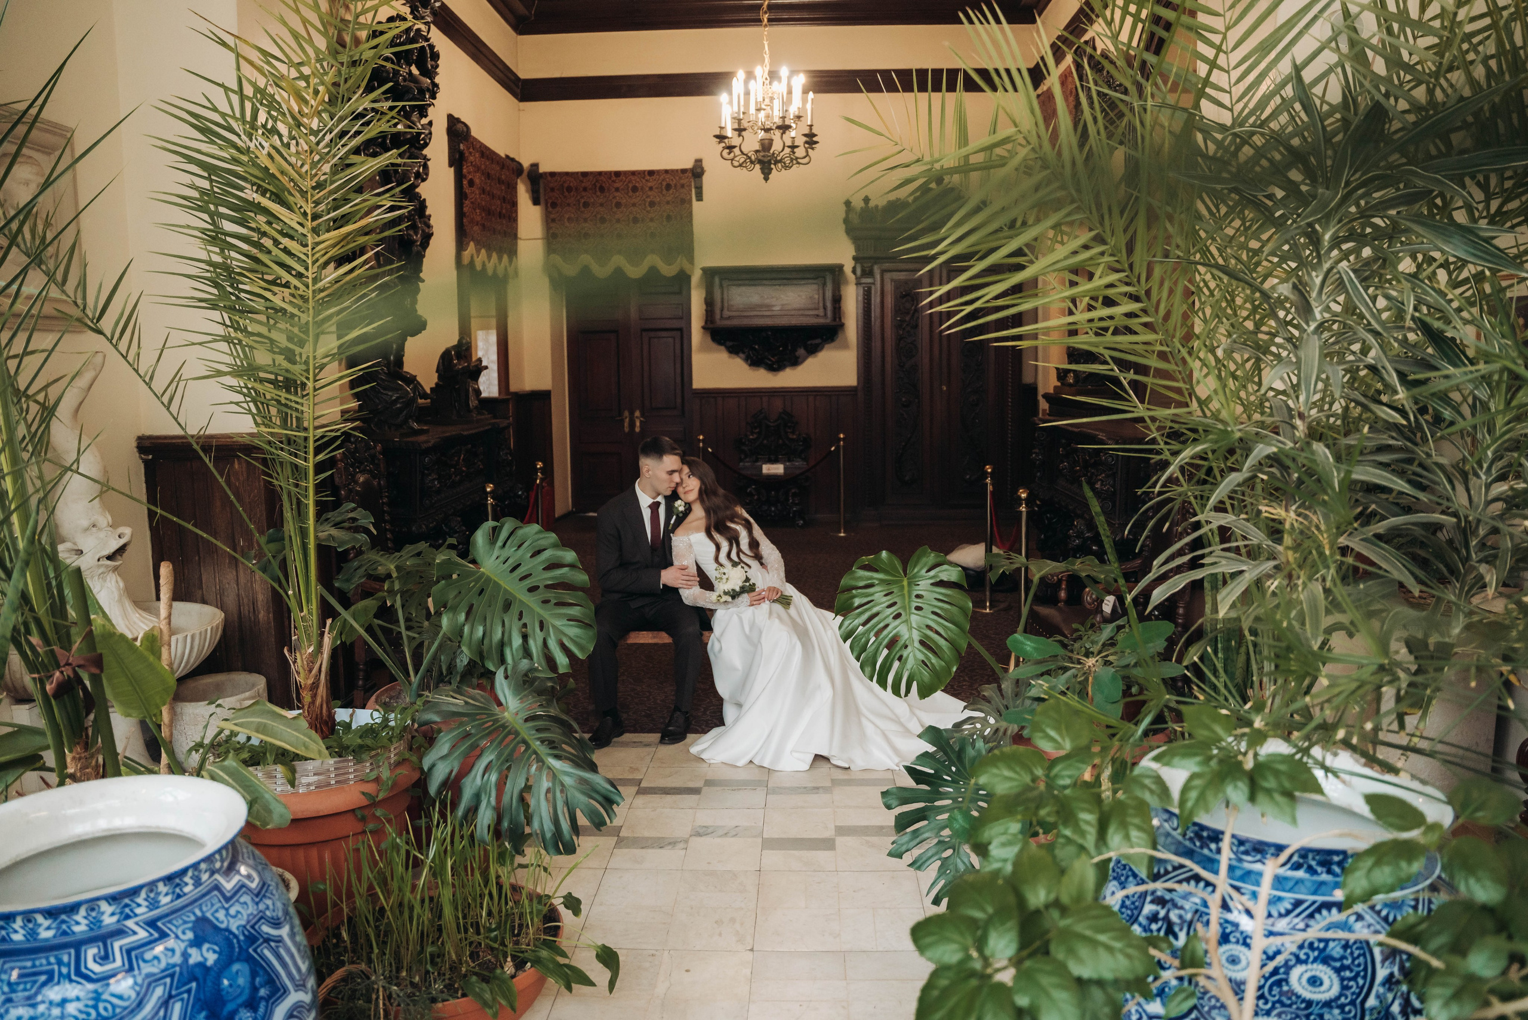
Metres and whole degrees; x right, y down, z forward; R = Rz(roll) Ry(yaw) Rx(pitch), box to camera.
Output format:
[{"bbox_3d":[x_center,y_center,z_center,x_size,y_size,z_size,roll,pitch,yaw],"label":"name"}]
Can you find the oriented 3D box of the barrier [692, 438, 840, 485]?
[{"bbox_3d":[0.080,-0.442,10.495,1.370,0.370,0.050,0,7,2],"label":"barrier"}]

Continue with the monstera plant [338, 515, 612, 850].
[{"bbox_3d":[-0.886,0.596,3.500,0.870,1.070,0.750,0,7,2],"label":"monstera plant"}]

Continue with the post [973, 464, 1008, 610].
[{"bbox_3d":[1.515,0.175,7.162,0.310,0.980,0.310,0,7,2],"label":"post"}]

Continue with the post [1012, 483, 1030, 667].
[{"bbox_3d":[1.405,0.352,5.806,0.310,0.980,0.310,0,7,2],"label":"post"}]

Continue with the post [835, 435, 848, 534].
[{"bbox_3d":[0.772,-0.249,10.504,0.310,0.980,0.310,0,7,2],"label":"post"}]

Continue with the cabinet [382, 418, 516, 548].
[{"bbox_3d":[-2.298,0.078,7.309,0.720,1.220,1.950,0,7,2],"label":"cabinet"}]

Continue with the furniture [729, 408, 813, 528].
[{"bbox_3d":[0.076,-0.453,11.210,0.800,1.220,0.500,0,7,2],"label":"furniture"}]

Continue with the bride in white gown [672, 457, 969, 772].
[{"bbox_3d":[0.297,0.402,4.663,1.280,1.200,0.900,1,7,9],"label":"bride in white gown"}]

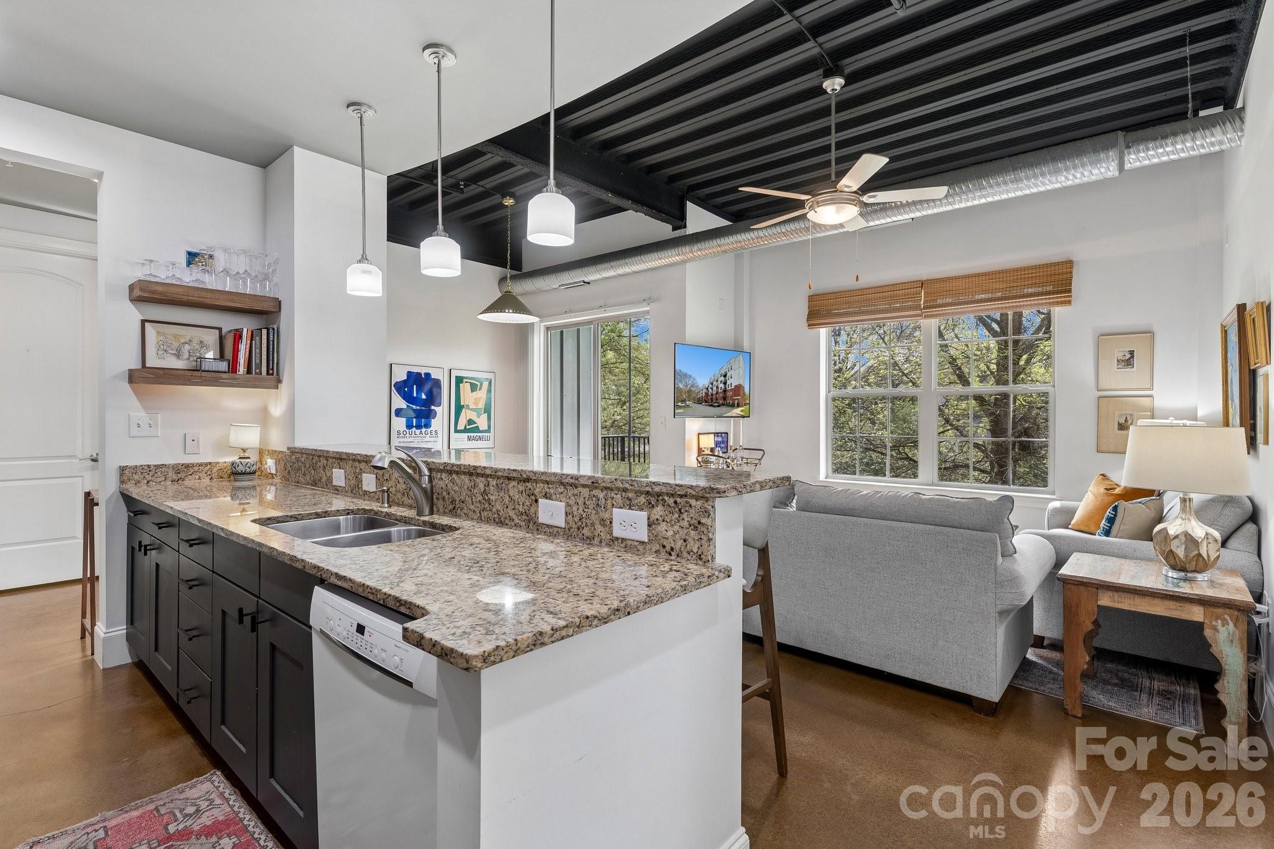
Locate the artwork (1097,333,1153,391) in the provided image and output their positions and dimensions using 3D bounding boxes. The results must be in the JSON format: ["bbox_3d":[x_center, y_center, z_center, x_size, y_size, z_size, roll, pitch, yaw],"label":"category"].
[{"bbox_3d":[3.530,-0.447,4.095,0.305,0.401,0.025,1,1,40],"label":"artwork"}]

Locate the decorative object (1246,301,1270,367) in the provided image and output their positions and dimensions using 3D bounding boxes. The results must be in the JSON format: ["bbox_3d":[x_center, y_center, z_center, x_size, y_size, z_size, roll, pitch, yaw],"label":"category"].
[{"bbox_3d":[2.590,-0.364,2.360,0.035,0.252,0.330,-5,-3,42],"label":"decorative object"}]

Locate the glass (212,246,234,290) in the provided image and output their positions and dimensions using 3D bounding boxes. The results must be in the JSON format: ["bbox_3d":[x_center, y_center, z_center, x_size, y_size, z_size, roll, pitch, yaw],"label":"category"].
[{"bbox_3d":[-2.189,-0.816,2.999,0.082,0.240,0.082,1,1,39],"label":"glass"}]

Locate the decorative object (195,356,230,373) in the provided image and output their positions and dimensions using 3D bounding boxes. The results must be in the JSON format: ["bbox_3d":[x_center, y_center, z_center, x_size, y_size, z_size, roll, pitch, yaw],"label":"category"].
[{"bbox_3d":[-2.218,-0.305,2.965,0.085,0.067,0.125,1,1,39],"label":"decorative object"}]

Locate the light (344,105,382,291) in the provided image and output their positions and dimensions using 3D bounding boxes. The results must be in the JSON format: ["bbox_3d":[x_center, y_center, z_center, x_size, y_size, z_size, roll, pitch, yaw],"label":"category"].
[{"bbox_3d":[-1.290,-1.048,2.658,0.147,0.880,0.147,1,1,39],"label":"light"}]

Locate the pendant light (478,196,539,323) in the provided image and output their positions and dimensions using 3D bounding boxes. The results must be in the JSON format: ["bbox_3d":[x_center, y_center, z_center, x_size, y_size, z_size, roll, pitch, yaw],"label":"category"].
[{"bbox_3d":[-1.196,-1.561,5.288,0.565,1.137,0.565,1,1,40],"label":"pendant light"}]

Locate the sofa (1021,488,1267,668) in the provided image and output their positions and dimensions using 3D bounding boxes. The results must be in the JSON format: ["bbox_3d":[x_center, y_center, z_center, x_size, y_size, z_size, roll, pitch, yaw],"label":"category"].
[{"bbox_3d":[2.995,0.797,3.446,0.880,0.870,1.580,1,1,40],"label":"sofa"}]

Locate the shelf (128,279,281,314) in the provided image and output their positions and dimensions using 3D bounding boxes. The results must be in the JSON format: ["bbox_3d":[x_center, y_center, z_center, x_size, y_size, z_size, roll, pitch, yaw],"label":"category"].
[{"bbox_3d":[-2.276,-0.661,3.009,0.252,0.071,0.605,1,1,39],"label":"shelf"}]

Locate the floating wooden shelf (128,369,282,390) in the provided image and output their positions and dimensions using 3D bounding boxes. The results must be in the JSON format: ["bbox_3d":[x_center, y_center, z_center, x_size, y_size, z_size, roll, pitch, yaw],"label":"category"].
[{"bbox_3d":[-2.277,-0.236,3.012,0.252,0.070,0.605,1,1,39],"label":"floating wooden shelf"}]

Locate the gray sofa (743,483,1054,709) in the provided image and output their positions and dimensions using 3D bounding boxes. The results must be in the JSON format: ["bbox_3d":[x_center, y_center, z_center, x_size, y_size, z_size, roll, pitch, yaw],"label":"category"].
[{"bbox_3d":[1.150,0.785,3.410,2.100,0.940,0.950,0,0,41],"label":"gray sofa"}]

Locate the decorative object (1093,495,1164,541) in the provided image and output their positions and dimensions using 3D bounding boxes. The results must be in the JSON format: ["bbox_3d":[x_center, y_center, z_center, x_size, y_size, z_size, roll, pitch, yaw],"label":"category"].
[{"bbox_3d":[2.863,0.588,3.280,0.430,0.360,0.160,0,12,-9],"label":"decorative object"}]

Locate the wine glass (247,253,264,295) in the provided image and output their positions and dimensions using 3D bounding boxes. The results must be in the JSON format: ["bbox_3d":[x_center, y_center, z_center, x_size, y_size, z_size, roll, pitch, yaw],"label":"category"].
[{"bbox_3d":[-2.144,-0.836,3.181,0.088,0.236,0.088,1,1,40],"label":"wine glass"}]

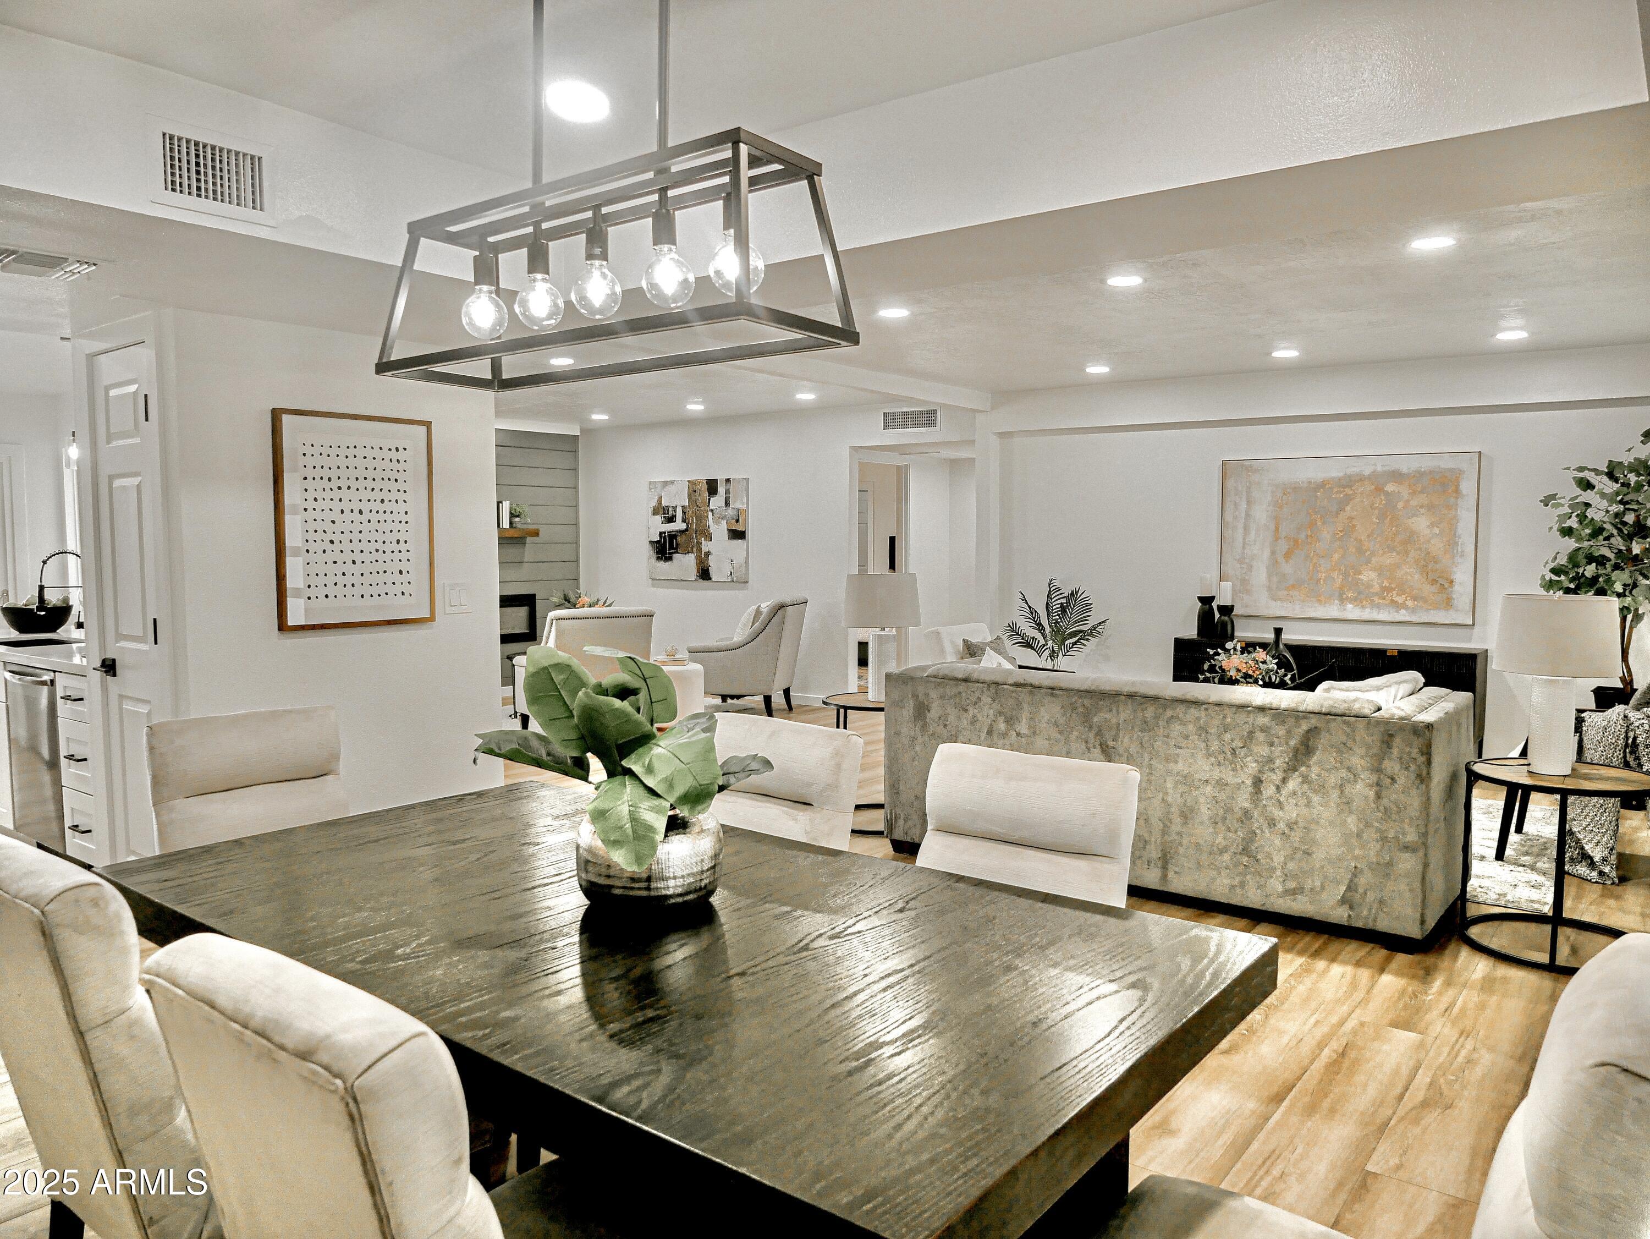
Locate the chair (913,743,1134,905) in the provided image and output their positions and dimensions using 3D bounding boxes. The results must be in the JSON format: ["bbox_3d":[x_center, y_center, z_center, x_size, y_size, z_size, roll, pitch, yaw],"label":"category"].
[{"bbox_3d":[0.306,0.797,2.365,0.490,0.960,0.640,3,5,34],"label":"chair"}]

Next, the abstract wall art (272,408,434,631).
[{"bbox_3d":[-1.719,-0.359,4.223,0.035,0.770,0.620,3,5,36],"label":"abstract wall art"}]

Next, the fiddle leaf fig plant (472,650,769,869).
[{"bbox_3d":[-0.366,0.269,2.046,0.530,0.430,0.460,0,4,0],"label":"fiddle leaf fig plant"}]

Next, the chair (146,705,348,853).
[{"bbox_3d":[-1.367,0.753,2.954,0.640,0.960,0.490,4,6,43],"label":"chair"}]

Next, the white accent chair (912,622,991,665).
[{"bbox_3d":[1.097,0.476,6.705,0.800,0.880,0.770,4,5,42],"label":"white accent chair"}]

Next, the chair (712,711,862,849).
[{"bbox_3d":[-0.265,0.767,2.769,0.490,0.960,0.640,4,6,41],"label":"chair"}]

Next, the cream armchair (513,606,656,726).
[{"bbox_3d":[-1.718,0.384,8.286,0.750,0.905,0.820,-2,5,-28],"label":"cream armchair"}]

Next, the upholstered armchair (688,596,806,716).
[{"bbox_3d":[-0.597,0.298,8.978,0.790,0.910,0.710,1,4,16],"label":"upholstered armchair"}]

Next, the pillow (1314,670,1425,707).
[{"bbox_3d":[2.148,0.425,4.536,0.460,0.450,0.160,-1,4,-16],"label":"pillow"}]

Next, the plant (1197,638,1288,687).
[{"bbox_3d":[2.172,0.321,5.942,0.460,0.460,0.440,3,5,37],"label":"plant"}]

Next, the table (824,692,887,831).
[{"bbox_3d":[0.301,0.718,5.816,0.650,0.606,0.650,0,4,0],"label":"table"}]

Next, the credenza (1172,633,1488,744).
[{"bbox_3d":[3.122,0.517,7.210,1.750,0.730,0.390,3,5,36],"label":"credenza"}]

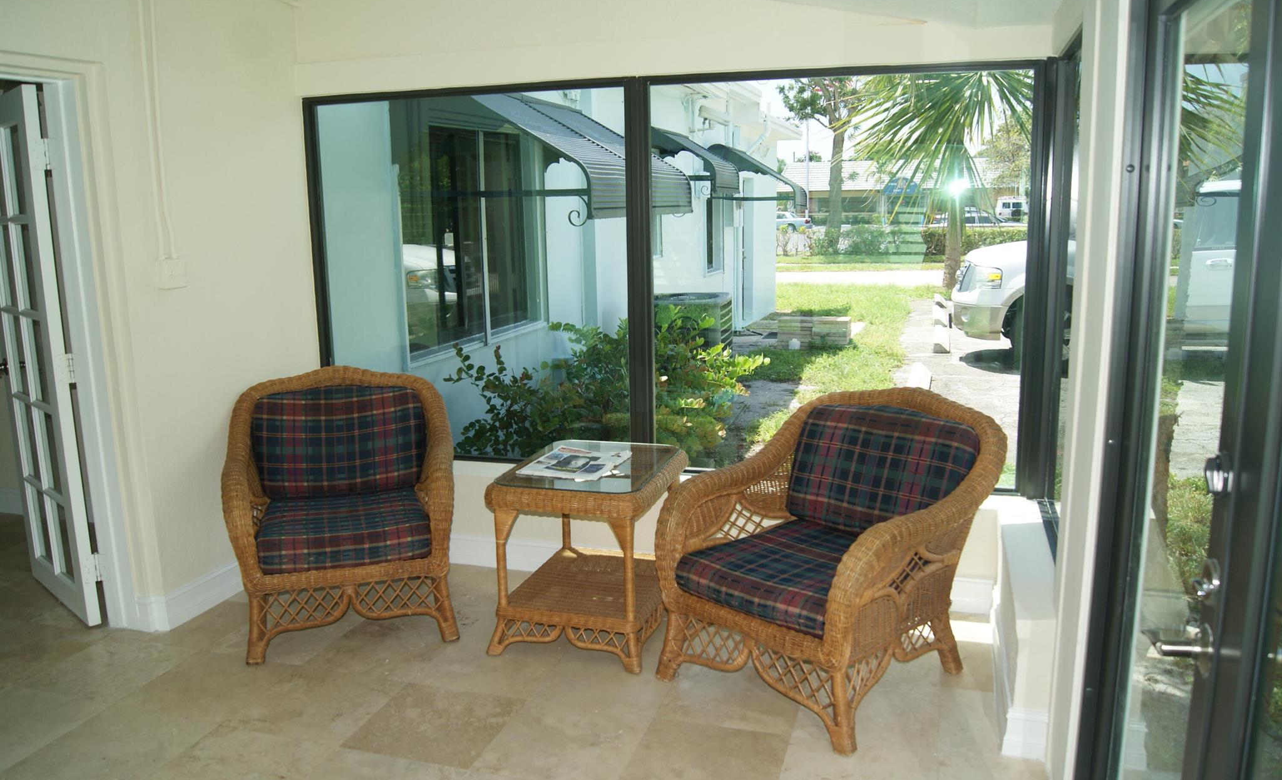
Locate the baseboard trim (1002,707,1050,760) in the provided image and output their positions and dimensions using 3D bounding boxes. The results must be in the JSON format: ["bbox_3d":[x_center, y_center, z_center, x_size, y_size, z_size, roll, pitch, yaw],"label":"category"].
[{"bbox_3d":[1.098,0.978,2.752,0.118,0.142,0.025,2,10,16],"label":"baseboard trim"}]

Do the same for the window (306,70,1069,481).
[{"bbox_3d":[0.009,-0.452,4.089,3.210,1.650,0.100,2,10,16],"label":"window"}]

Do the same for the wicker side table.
[{"bbox_3d":[-0.168,0.592,3.679,0.590,0.625,0.760,2,10,16],"label":"wicker side table"}]

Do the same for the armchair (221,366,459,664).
[{"bbox_3d":[-1.157,0.429,3.860,0.810,0.910,0.960,-3,10,-14],"label":"armchair"}]

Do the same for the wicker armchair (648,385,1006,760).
[{"bbox_3d":[0.628,0.504,3.281,0.810,0.910,0.960,8,13,42],"label":"wicker armchair"}]

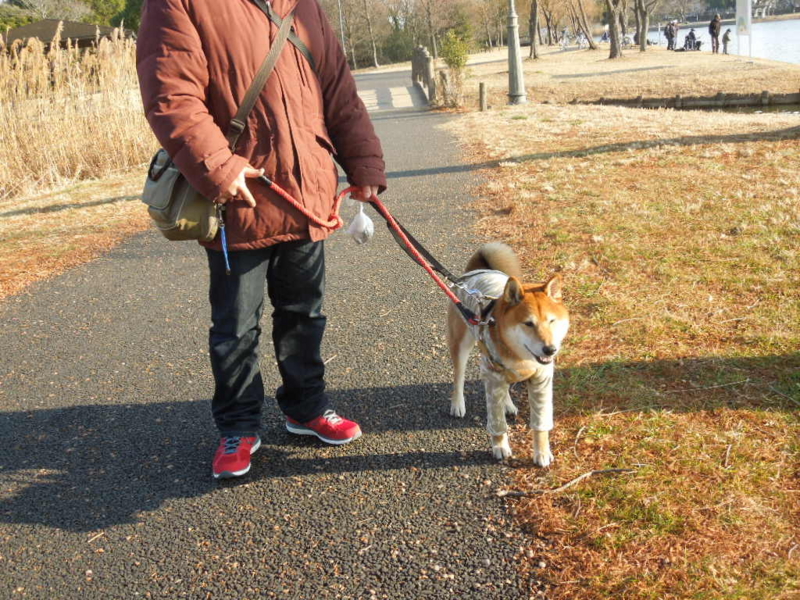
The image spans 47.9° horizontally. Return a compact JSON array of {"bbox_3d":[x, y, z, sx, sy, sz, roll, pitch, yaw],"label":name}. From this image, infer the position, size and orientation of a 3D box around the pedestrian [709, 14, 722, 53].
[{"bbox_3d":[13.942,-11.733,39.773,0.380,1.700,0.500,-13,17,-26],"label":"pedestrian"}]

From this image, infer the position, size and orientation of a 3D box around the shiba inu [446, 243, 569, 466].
[{"bbox_3d":[0.313,0.169,2.730,0.235,0.565,0.620,-8,16,-11],"label":"shiba inu"}]

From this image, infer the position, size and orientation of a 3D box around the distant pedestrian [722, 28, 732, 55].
[{"bbox_3d":[14.052,-11.074,38.656,0.330,1.080,0.340,-8,16,-10],"label":"distant pedestrian"}]

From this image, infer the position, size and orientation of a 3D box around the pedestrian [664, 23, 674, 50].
[{"bbox_3d":[15.537,-15.242,51.980,0.450,1.650,0.500,-11,16,-20],"label":"pedestrian"}]

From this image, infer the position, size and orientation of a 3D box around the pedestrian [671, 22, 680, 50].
[{"bbox_3d":[16.128,-15.501,52.776,0.420,1.680,0.480,-7,16,-8],"label":"pedestrian"}]

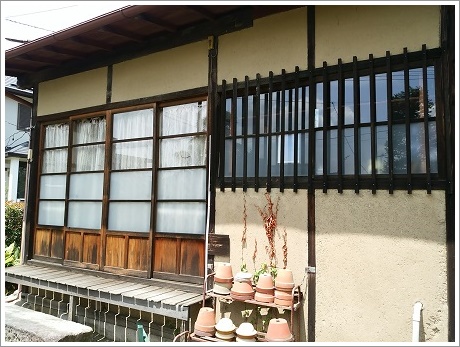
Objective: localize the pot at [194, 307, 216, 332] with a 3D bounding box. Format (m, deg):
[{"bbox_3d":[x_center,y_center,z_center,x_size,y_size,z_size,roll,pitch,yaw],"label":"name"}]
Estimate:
[{"bbox_3d":[-0.183,1.121,2.627,0.161,0.177,0.161,1,-4,0],"label":"pot"}]

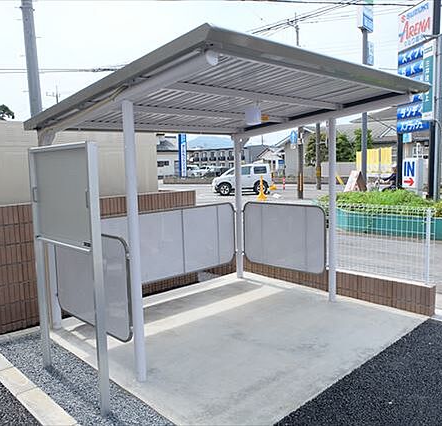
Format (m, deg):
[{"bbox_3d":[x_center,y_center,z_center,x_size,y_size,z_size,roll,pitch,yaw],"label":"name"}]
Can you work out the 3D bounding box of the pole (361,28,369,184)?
[{"bbox_3d":[7.107,-4.752,21.000,0.250,7.900,0.250,0,6,17],"label":"pole"}]

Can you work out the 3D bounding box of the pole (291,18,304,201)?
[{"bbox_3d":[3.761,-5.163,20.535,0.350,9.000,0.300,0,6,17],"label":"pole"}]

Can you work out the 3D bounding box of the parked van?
[{"bbox_3d":[1.175,-1.930,25.000,3.500,1.780,1.530,-2,6,-5],"label":"parked van"}]

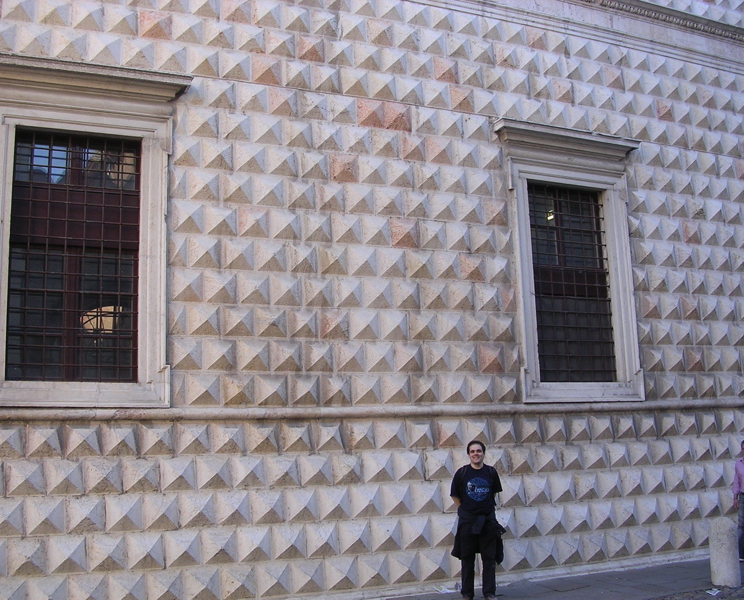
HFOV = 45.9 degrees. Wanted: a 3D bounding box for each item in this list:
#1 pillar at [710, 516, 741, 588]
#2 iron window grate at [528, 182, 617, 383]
[{"bbox_3d":[4.086,2.901,10.150,0.305,0.765,0.305,3,-11,-25],"label":"pillar"},{"bbox_3d":[2.724,-0.215,12.089,1.345,2.710,0.200,3,-11,-25],"label":"iron window grate"}]

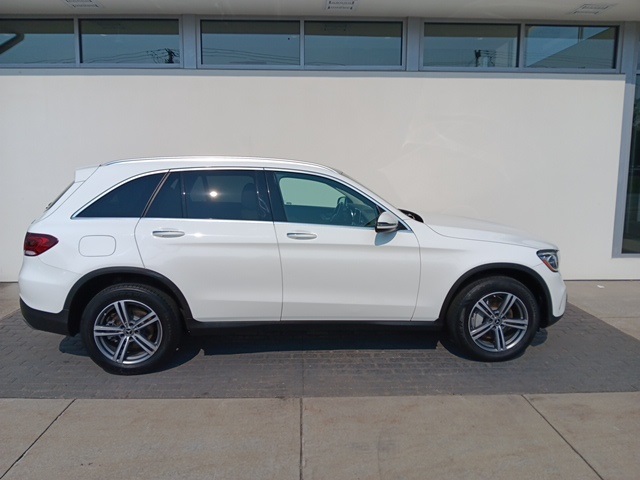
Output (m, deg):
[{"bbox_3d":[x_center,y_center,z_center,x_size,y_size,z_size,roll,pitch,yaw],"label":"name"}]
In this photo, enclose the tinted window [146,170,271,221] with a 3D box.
[{"bbox_3d":[-0.839,-0.350,3.692,0.930,0.385,0.080,-1,-10,-5],"label":"tinted window"}]

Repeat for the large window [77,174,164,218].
[{"bbox_3d":[-1.493,-0.343,3.647,0.630,0.370,0.080,-1,-10,-5],"label":"large window"}]

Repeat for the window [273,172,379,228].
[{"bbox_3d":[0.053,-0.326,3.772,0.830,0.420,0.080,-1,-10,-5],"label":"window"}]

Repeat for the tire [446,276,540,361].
[{"bbox_3d":[1.417,0.639,3.955,0.735,0.730,0.240,-1,7,-5],"label":"tire"}]

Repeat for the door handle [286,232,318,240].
[{"bbox_3d":[-0.134,-0.029,3.650,0.232,0.055,0.055,-1,7,-5],"label":"door handle"}]

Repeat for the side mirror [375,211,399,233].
[{"bbox_3d":[0.503,-0.136,3.631,0.150,0.158,0.210,-1,7,-5],"label":"side mirror"}]

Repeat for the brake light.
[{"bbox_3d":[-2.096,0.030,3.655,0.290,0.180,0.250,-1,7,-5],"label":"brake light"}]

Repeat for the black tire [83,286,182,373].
[{"bbox_3d":[-1.446,0.673,3.713,0.735,0.730,0.240,-1,7,-5],"label":"black tire"}]

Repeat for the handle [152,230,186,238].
[{"bbox_3d":[-1.120,-0.044,3.564,0.235,0.055,0.055,-1,7,-5],"label":"handle"}]

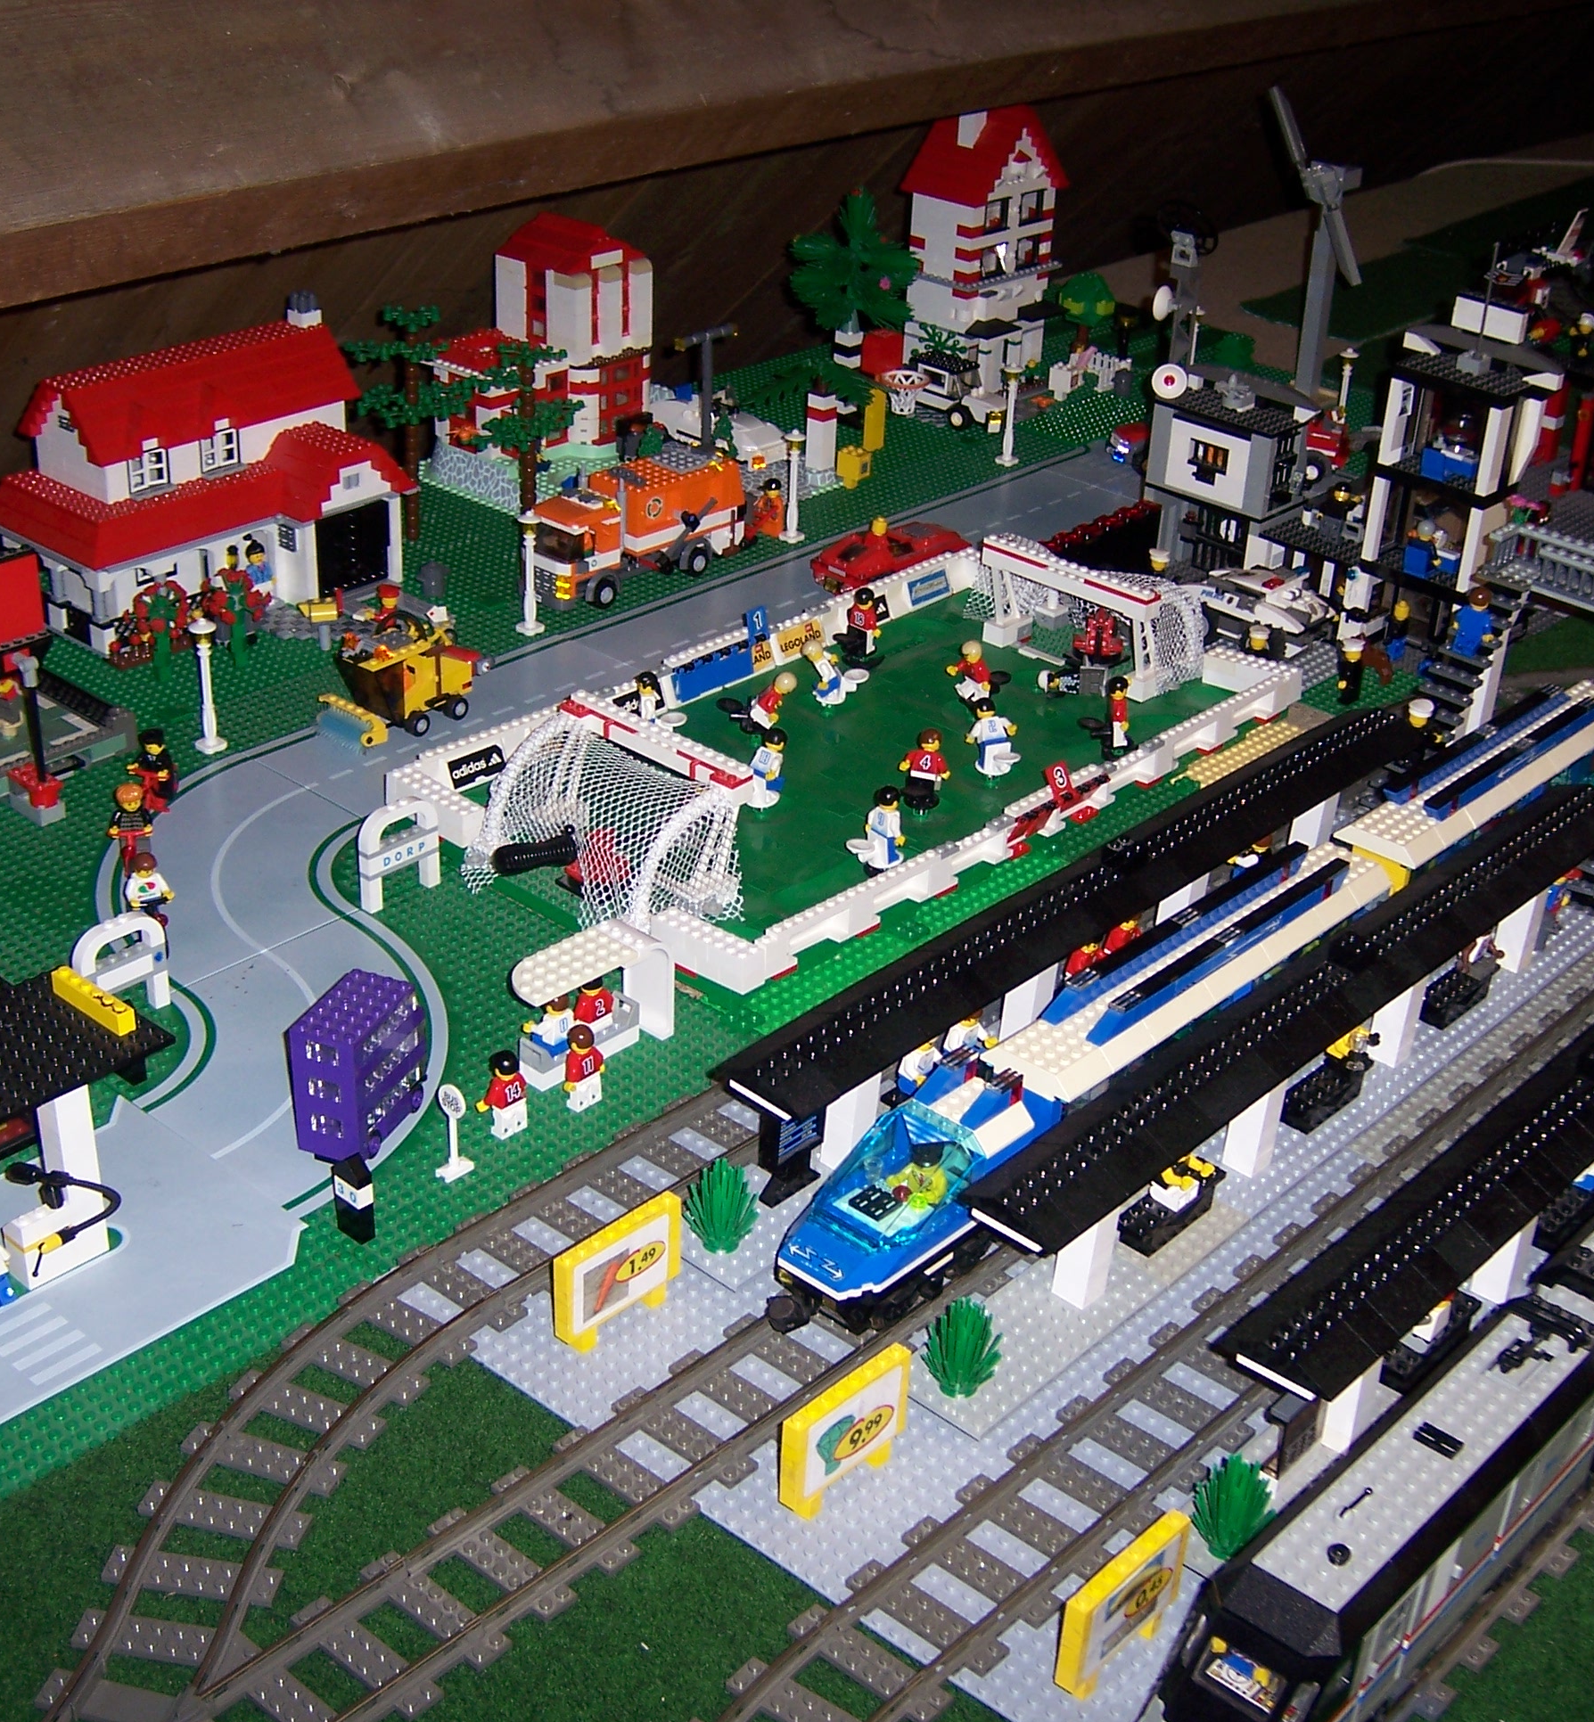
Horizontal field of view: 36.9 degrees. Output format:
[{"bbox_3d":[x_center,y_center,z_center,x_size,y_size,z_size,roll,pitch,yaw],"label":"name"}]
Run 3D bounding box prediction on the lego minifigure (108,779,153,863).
[{"bbox_3d":[-0.359,-0.022,1.289,0.026,0.041,0.021,0,29,-6],"label":"lego minifigure"}]

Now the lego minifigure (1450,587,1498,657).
[{"bbox_3d":[0.407,-0.146,1.434,0.014,0.041,0.025,-23,37,-39],"label":"lego minifigure"}]

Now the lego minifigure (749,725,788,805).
[{"bbox_3d":[-0.016,-0.057,1.387,0.024,0.046,0.019,24,25,35],"label":"lego minifigure"}]

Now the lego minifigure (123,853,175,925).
[{"bbox_3d":[-0.338,0.018,1.242,0.025,0.042,0.018,-16,33,-31],"label":"lego minifigure"}]

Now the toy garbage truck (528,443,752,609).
[{"bbox_3d":[-0.114,-0.245,1.719,0.056,0.084,0.176,24,35,35],"label":"toy garbage truck"}]

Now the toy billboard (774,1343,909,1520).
[{"bbox_3d":[0.021,0.215,0.903,0.016,0.043,0.064,26,36,35],"label":"toy billboard"}]

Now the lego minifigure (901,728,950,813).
[{"bbox_3d":[0.075,-0.052,1.384,0.025,0.047,0.018,13,31,16],"label":"lego minifigure"}]

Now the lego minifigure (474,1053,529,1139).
[{"bbox_3d":[-0.133,0.105,1.090,0.017,0.041,0.026,26,36,35],"label":"lego minifigure"}]

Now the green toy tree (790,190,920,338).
[{"bbox_3d":[0.049,-0.487,1.958,0.100,0.122,0.105,2,29,-1],"label":"green toy tree"}]

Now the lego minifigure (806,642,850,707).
[{"bbox_3d":[0.019,-0.118,1.517,0.024,0.043,0.018,6,37,43],"label":"lego minifigure"}]

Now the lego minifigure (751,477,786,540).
[{"bbox_3d":[-0.018,-0.260,1.760,0.025,0.041,0.018,26,36,35],"label":"lego minifigure"}]

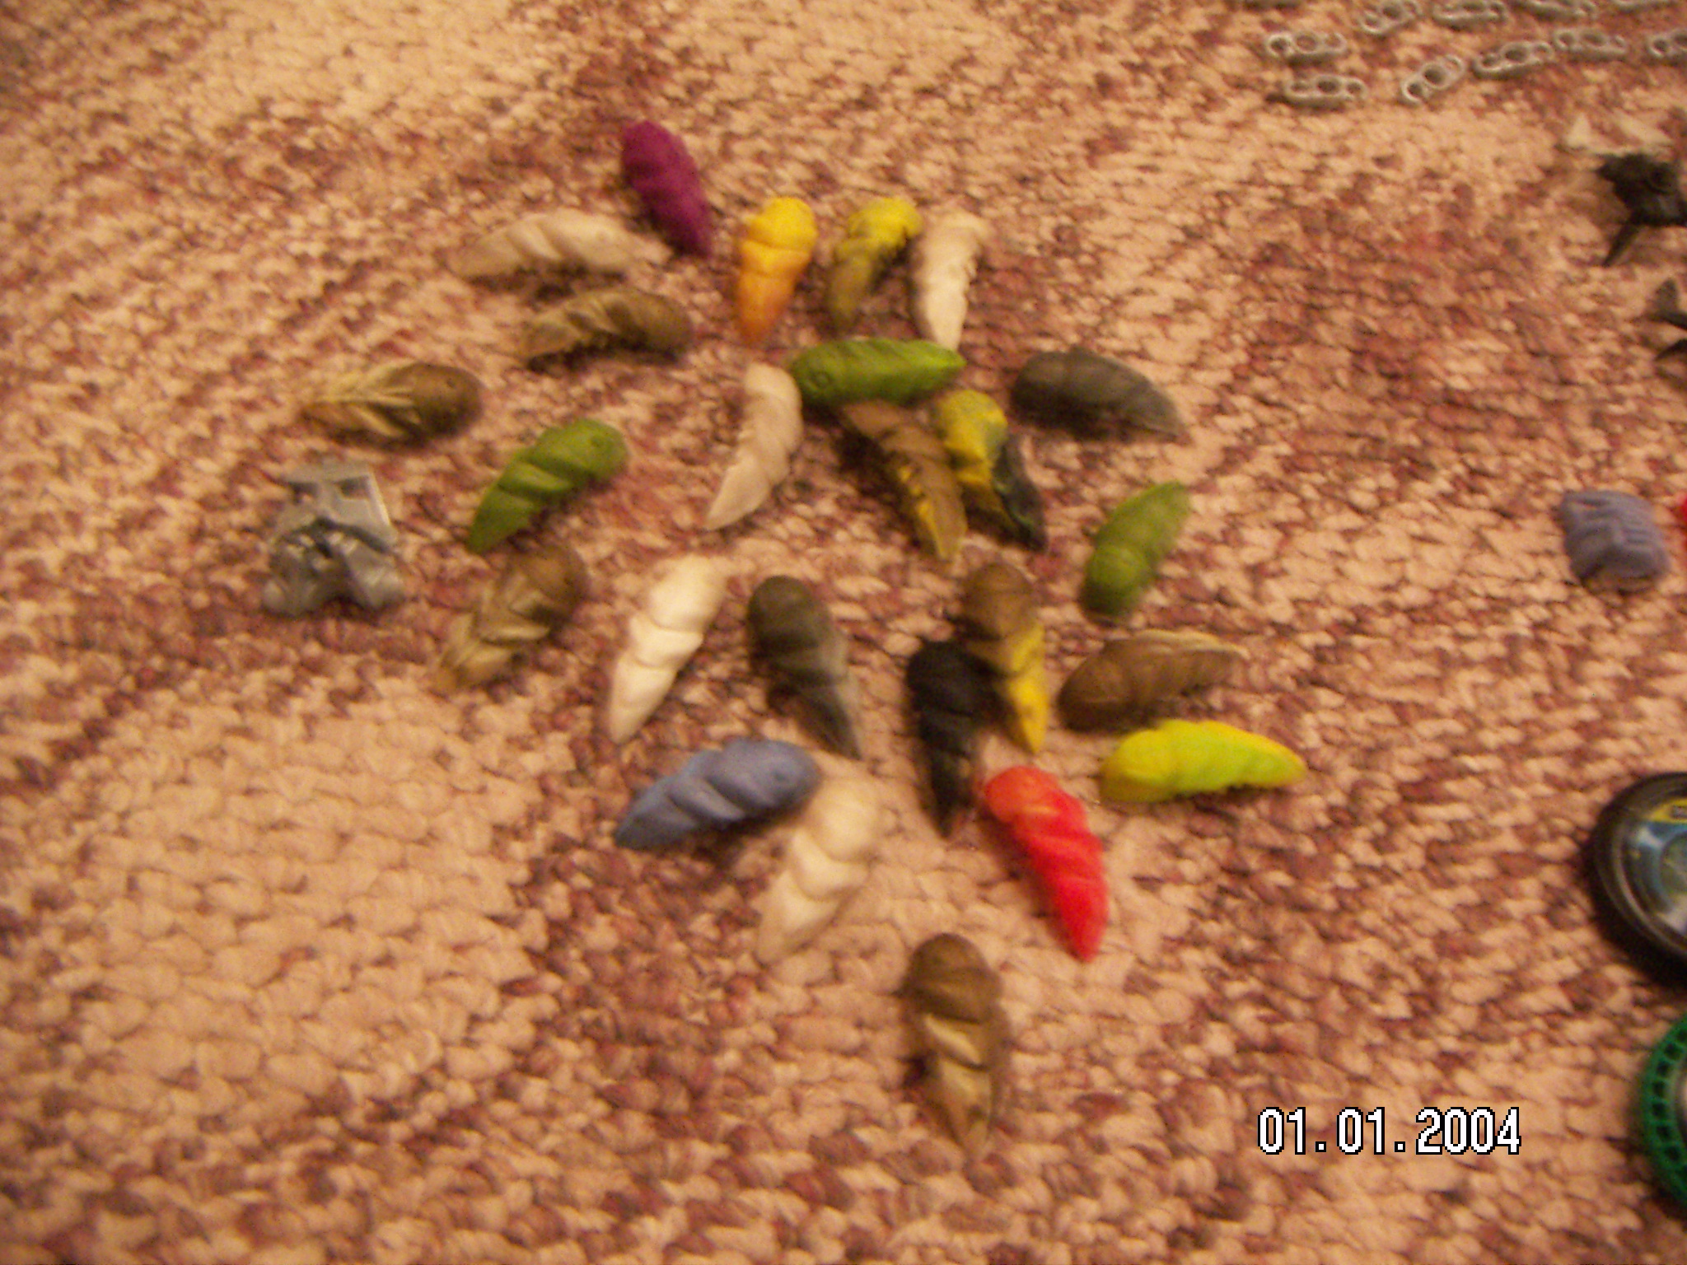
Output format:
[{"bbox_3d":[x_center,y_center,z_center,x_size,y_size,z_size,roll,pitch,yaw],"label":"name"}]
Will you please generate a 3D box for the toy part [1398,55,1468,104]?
[{"bbox_3d":[0.173,-0.162,0.514,0.024,0.004,0.008,-35,66,-19],"label":"toy part"}]

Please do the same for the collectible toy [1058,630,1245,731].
[{"bbox_3d":[0.078,0.012,0.442,0.052,0.015,0.017,-21,60,-12],"label":"collectible toy"}]

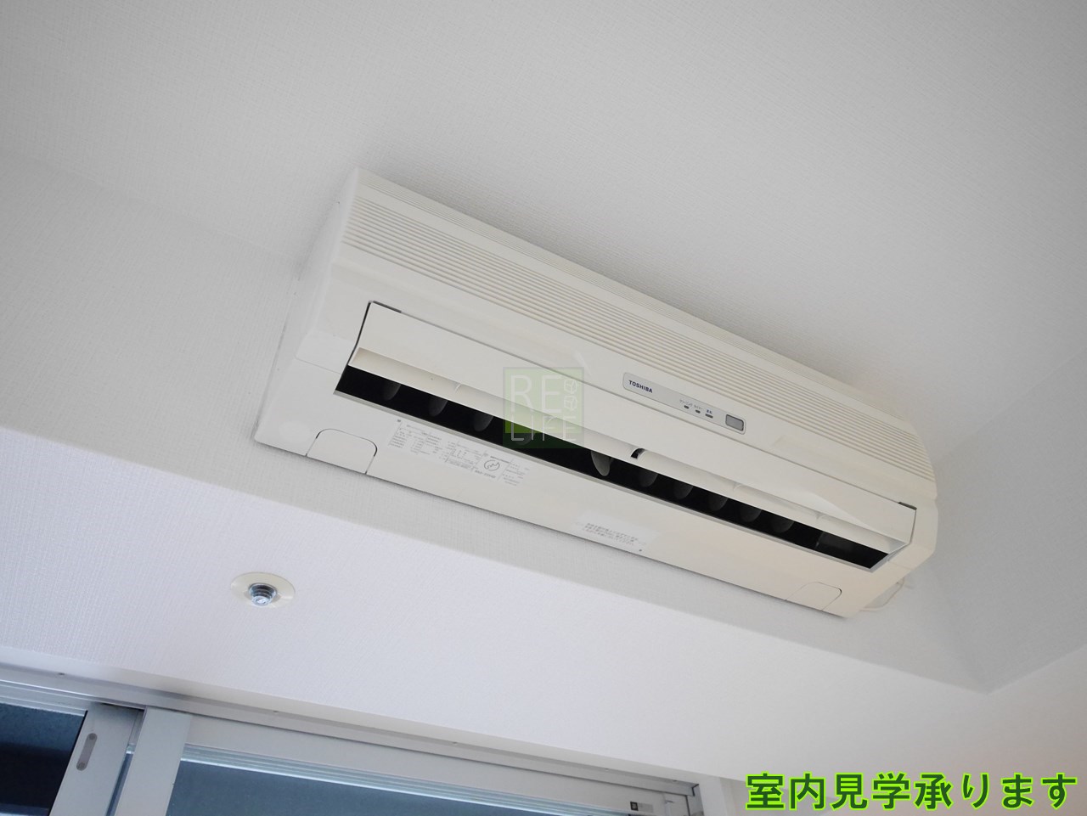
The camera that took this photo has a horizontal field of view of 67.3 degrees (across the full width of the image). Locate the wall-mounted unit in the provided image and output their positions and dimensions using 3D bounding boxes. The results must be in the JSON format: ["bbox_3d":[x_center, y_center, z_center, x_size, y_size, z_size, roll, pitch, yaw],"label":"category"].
[{"bbox_3d":[0.110,0.002,0.975,0.790,0.255,0.203,20,-50,-22],"label":"wall-mounted unit"}]

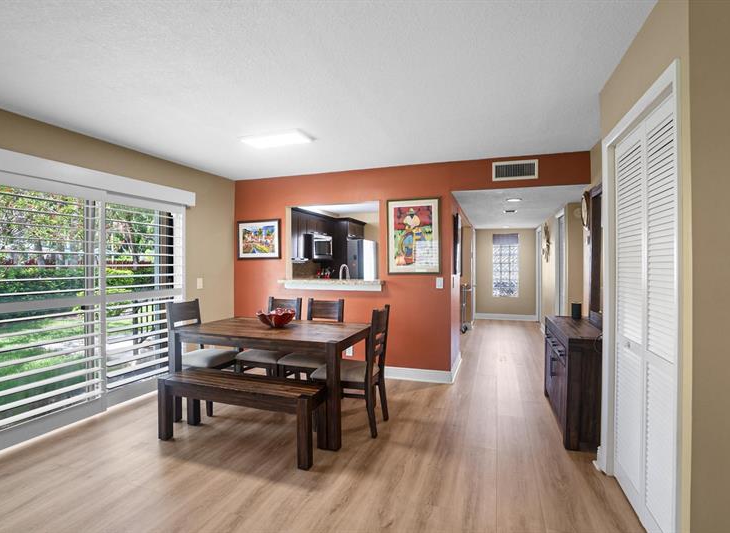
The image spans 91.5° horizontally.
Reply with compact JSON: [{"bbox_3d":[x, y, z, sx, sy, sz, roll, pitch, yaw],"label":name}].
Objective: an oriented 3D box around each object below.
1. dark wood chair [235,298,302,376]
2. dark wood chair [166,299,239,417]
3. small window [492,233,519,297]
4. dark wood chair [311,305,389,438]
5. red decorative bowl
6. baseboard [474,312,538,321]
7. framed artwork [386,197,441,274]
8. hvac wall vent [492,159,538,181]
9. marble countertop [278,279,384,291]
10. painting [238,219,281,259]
[{"bbox_3d":[-0.909,0.810,3.494,0.455,0.961,0.550,0,1,18],"label":"dark wood chair"},{"bbox_3d":[-1.512,0.816,3.349,0.565,0.970,0.445,0,0,20],"label":"dark wood chair"},{"bbox_3d":[3.277,-0.021,8.251,0.550,1.455,0.080,0,0,20],"label":"small window"},{"bbox_3d":[-0.099,0.815,2.934,0.555,0.970,0.445,0,0,20],"label":"dark wood chair"},{"bbox_3d":[-0.801,0.472,3.209,0.345,0.142,0.345,0,0,0],"label":"red decorative bowl"},{"bbox_3d":[3.250,1.186,8.230,1.350,0.140,0.016,0,0,20],"label":"baseboard"},{"bbox_3d":[0.555,-0.333,3.998,0.615,0.868,0.035,0,1,18],"label":"framed artwork"},{"bbox_3d":[1.549,-0.988,3.672,0.436,0.202,0.020,0,1,18],"label":"hvac wall vent"},{"bbox_3d":[-0.396,0.229,4.388,1.375,0.110,0.260,0,1,18],"label":"marble countertop"},{"bbox_3d":[-1.361,-0.339,4.632,0.654,0.513,0.035,0,1,18],"label":"painting"}]

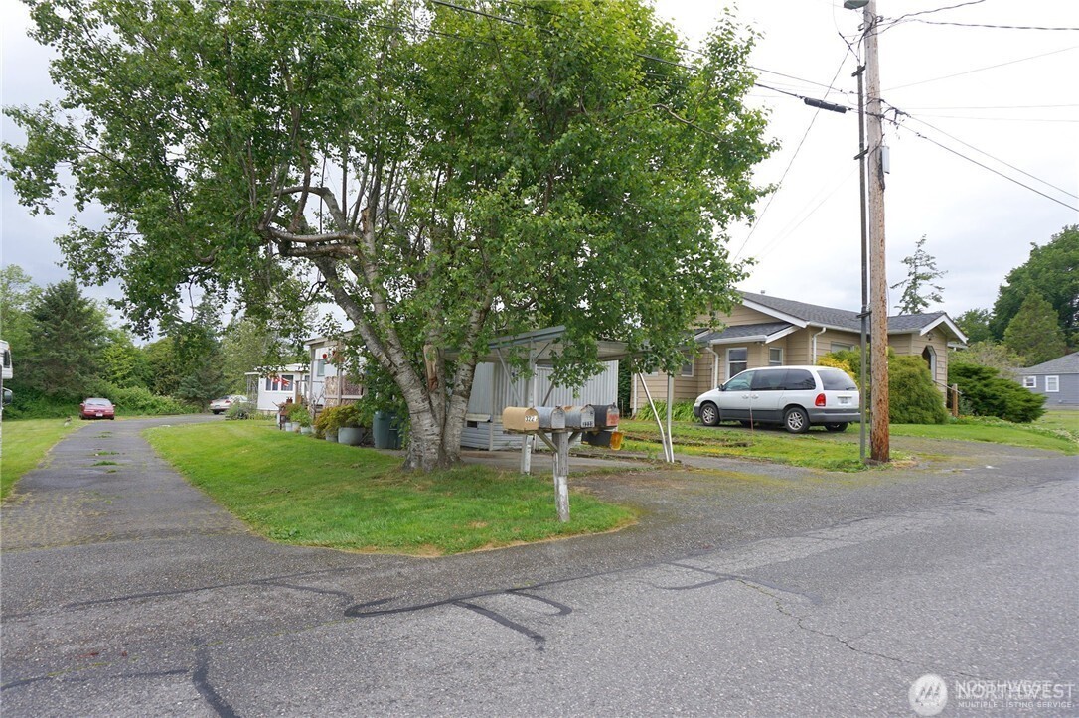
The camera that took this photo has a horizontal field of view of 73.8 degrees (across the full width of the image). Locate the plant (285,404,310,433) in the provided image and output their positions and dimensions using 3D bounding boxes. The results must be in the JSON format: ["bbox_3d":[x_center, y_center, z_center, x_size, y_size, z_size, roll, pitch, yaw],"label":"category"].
[{"bbox_3d":[-7.975,1.965,23.700,0.830,0.980,0.830,5,-4,-36],"label":"plant"}]

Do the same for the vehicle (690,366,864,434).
[{"bbox_3d":[6.660,1.140,20.780,1.920,1.750,4.780,2,-2,-34],"label":"vehicle"}]

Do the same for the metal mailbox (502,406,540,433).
[{"bbox_3d":[-0.202,0.640,7.612,0.175,0.232,0.490,1,-3,-30],"label":"metal mailbox"}]

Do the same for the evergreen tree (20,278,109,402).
[{"bbox_3d":[-30.950,-0.714,47.000,5.800,8.800,5.800,5,-4,-36],"label":"evergreen tree"}]

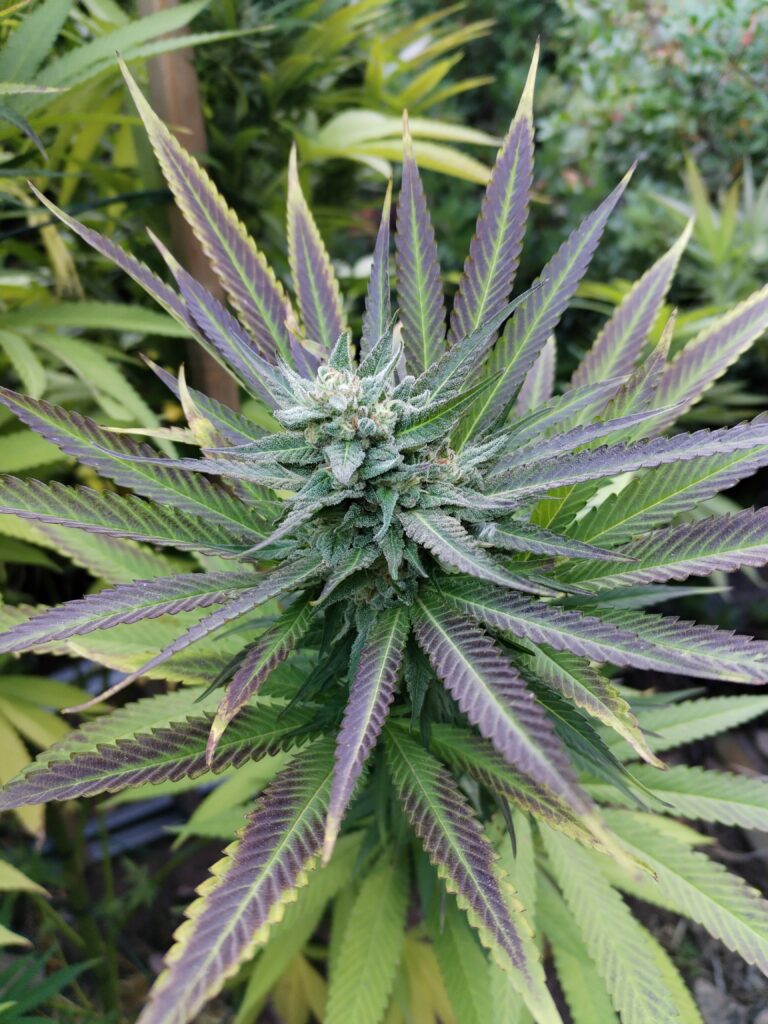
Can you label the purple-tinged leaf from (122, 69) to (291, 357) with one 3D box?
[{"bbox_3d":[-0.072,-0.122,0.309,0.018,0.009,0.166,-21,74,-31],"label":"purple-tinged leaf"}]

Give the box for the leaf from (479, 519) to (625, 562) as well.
[{"bbox_3d":[0.058,0.010,0.267,0.054,0.006,0.011,15,33,7],"label":"leaf"}]

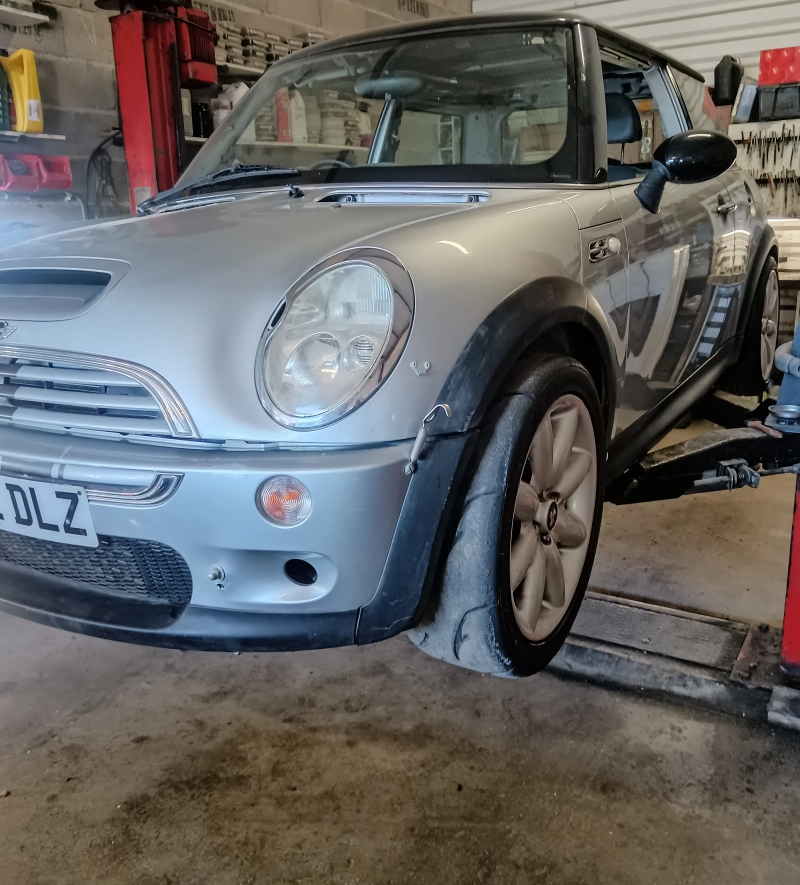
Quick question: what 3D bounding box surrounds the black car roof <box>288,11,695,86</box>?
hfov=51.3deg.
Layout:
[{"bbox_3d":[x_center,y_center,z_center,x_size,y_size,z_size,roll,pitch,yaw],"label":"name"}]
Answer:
[{"bbox_3d":[0.455,-1.413,3.128,1.140,0.160,1.700,7,18,31],"label":"black car roof"}]

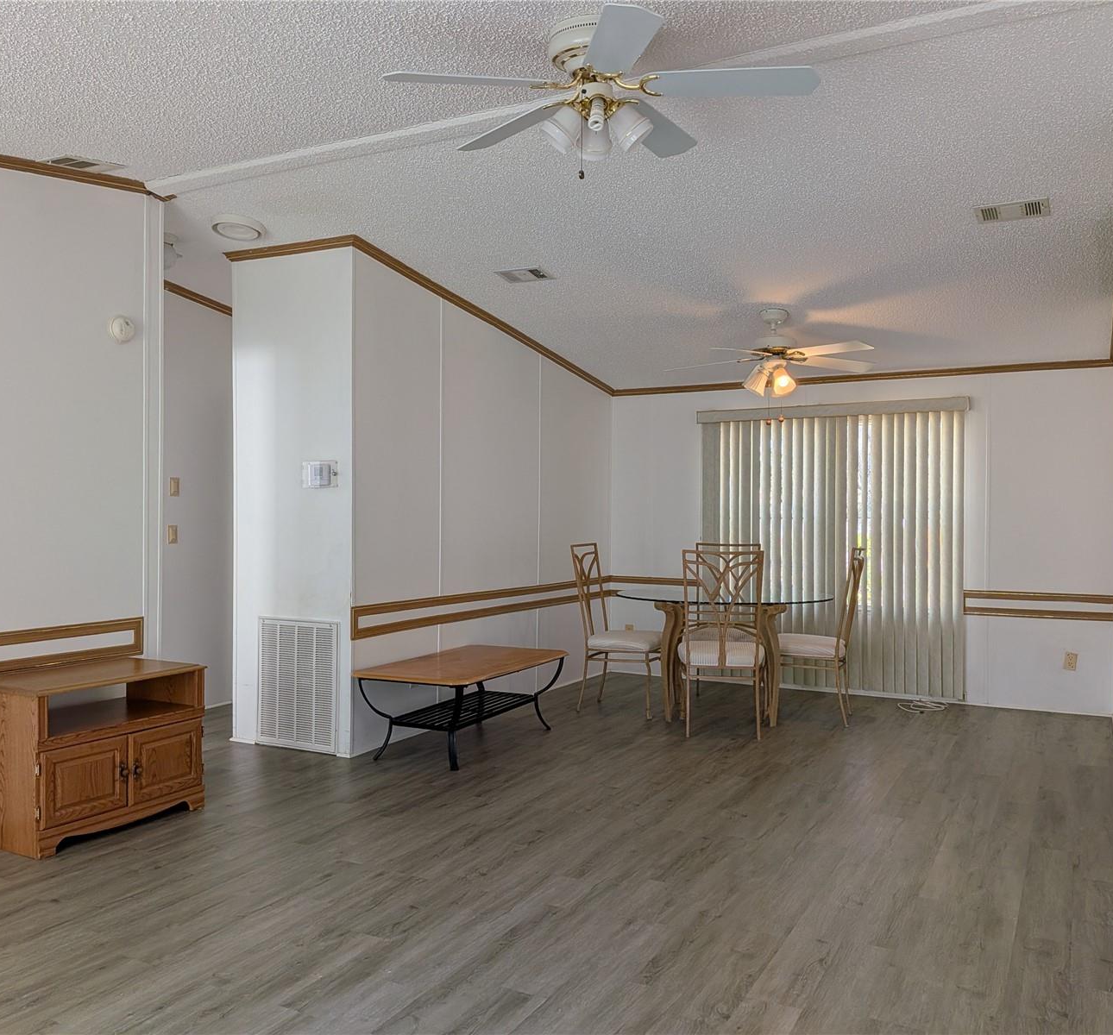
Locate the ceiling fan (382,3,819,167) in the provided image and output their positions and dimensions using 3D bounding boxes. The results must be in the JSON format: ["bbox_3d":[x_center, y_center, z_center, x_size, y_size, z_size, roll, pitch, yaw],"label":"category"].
[{"bbox_3d":[0.115,-1.270,2.912,1.300,0.390,1.300,0,6,27],"label":"ceiling fan"}]

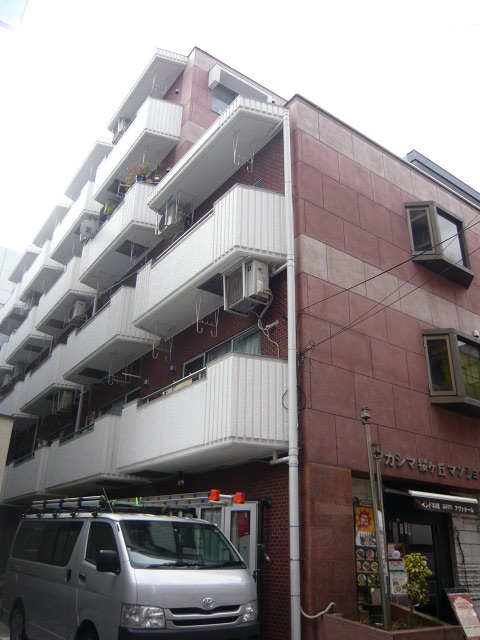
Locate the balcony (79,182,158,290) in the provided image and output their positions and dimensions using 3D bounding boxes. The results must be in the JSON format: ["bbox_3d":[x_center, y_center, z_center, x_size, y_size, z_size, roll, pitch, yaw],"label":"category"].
[{"bbox_3d":[-3.051,-2.108,13.600,0.874,1.307,3.975,18,-30,-31],"label":"balcony"}]

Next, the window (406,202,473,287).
[{"bbox_3d":[4.060,-1.512,10.221,1.816,1.338,0.380,18,-30,-32],"label":"window"}]

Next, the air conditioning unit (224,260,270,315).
[{"bbox_3d":[0.118,-0.514,8.605,0.291,0.627,0.741,18,-30,-31],"label":"air conditioning unit"}]

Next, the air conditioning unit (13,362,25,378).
[{"bbox_3d":[-8.776,2.008,20.340,0.280,0.560,0.760,18,-30,-31],"label":"air conditioning unit"}]

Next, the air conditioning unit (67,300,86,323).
[{"bbox_3d":[-5.326,-0.201,16.963,0.285,0.559,0.684,18,-30,-31],"label":"air conditioning unit"}]

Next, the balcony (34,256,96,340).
[{"bbox_3d":[-5.490,-0.727,16.691,0.874,1.307,3.990,18,-30,-31],"label":"balcony"}]

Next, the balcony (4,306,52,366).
[{"bbox_3d":[-7.901,0.637,19.745,0.874,1.307,3.952,18,-30,-31],"label":"balcony"}]

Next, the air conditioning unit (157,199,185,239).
[{"bbox_3d":[-1.657,-2.317,12.283,0.285,0.541,0.684,18,-30,-31],"label":"air conditioning unit"}]

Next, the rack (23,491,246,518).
[{"bbox_3d":[-1.768,2.632,7.351,1.420,0.280,4.100,19,-28,-33],"label":"rack"}]

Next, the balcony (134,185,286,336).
[{"bbox_3d":[-0.701,-0.911,9.350,0.874,1.307,4.020,18,-30,-31],"label":"balcony"}]

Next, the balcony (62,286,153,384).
[{"bbox_3d":[-3.454,0.564,13.636,0.958,1.287,4.215,18,-30,-31],"label":"balcony"}]

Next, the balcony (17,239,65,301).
[{"bbox_3d":[-8.718,-1.985,23.102,0.958,1.287,4.152,18,-30,-31],"label":"balcony"}]

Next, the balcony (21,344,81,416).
[{"bbox_3d":[-6.118,2.082,17.029,0.958,1.287,4.178,18,-30,-31],"label":"balcony"}]

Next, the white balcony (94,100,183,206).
[{"bbox_3d":[-3.006,-4.649,14.812,0.874,1.315,3.990,18,-30,-31],"label":"white balcony"}]

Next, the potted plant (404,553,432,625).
[{"bbox_3d":[1.816,2.739,5.282,0.290,0.680,0.280,-6,-26,16],"label":"potted plant"}]

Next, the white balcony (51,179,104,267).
[{"bbox_3d":[-5.998,-3.535,19.637,0.958,1.287,4.178,18,-30,-31],"label":"white balcony"}]

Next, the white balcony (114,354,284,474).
[{"bbox_3d":[-0.838,1.831,8.932,0.958,1.287,4.261,18,-30,-31],"label":"white balcony"}]

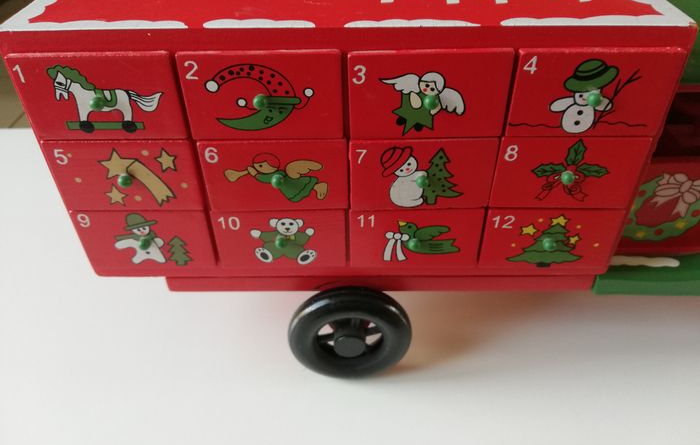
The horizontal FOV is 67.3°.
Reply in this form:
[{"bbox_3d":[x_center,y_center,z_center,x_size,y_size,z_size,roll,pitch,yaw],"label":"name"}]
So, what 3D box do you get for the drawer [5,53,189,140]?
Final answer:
[{"bbox_3d":[-0.087,-0.059,0.204,0.055,0.032,0.055,0,38,0],"label":"drawer"}]

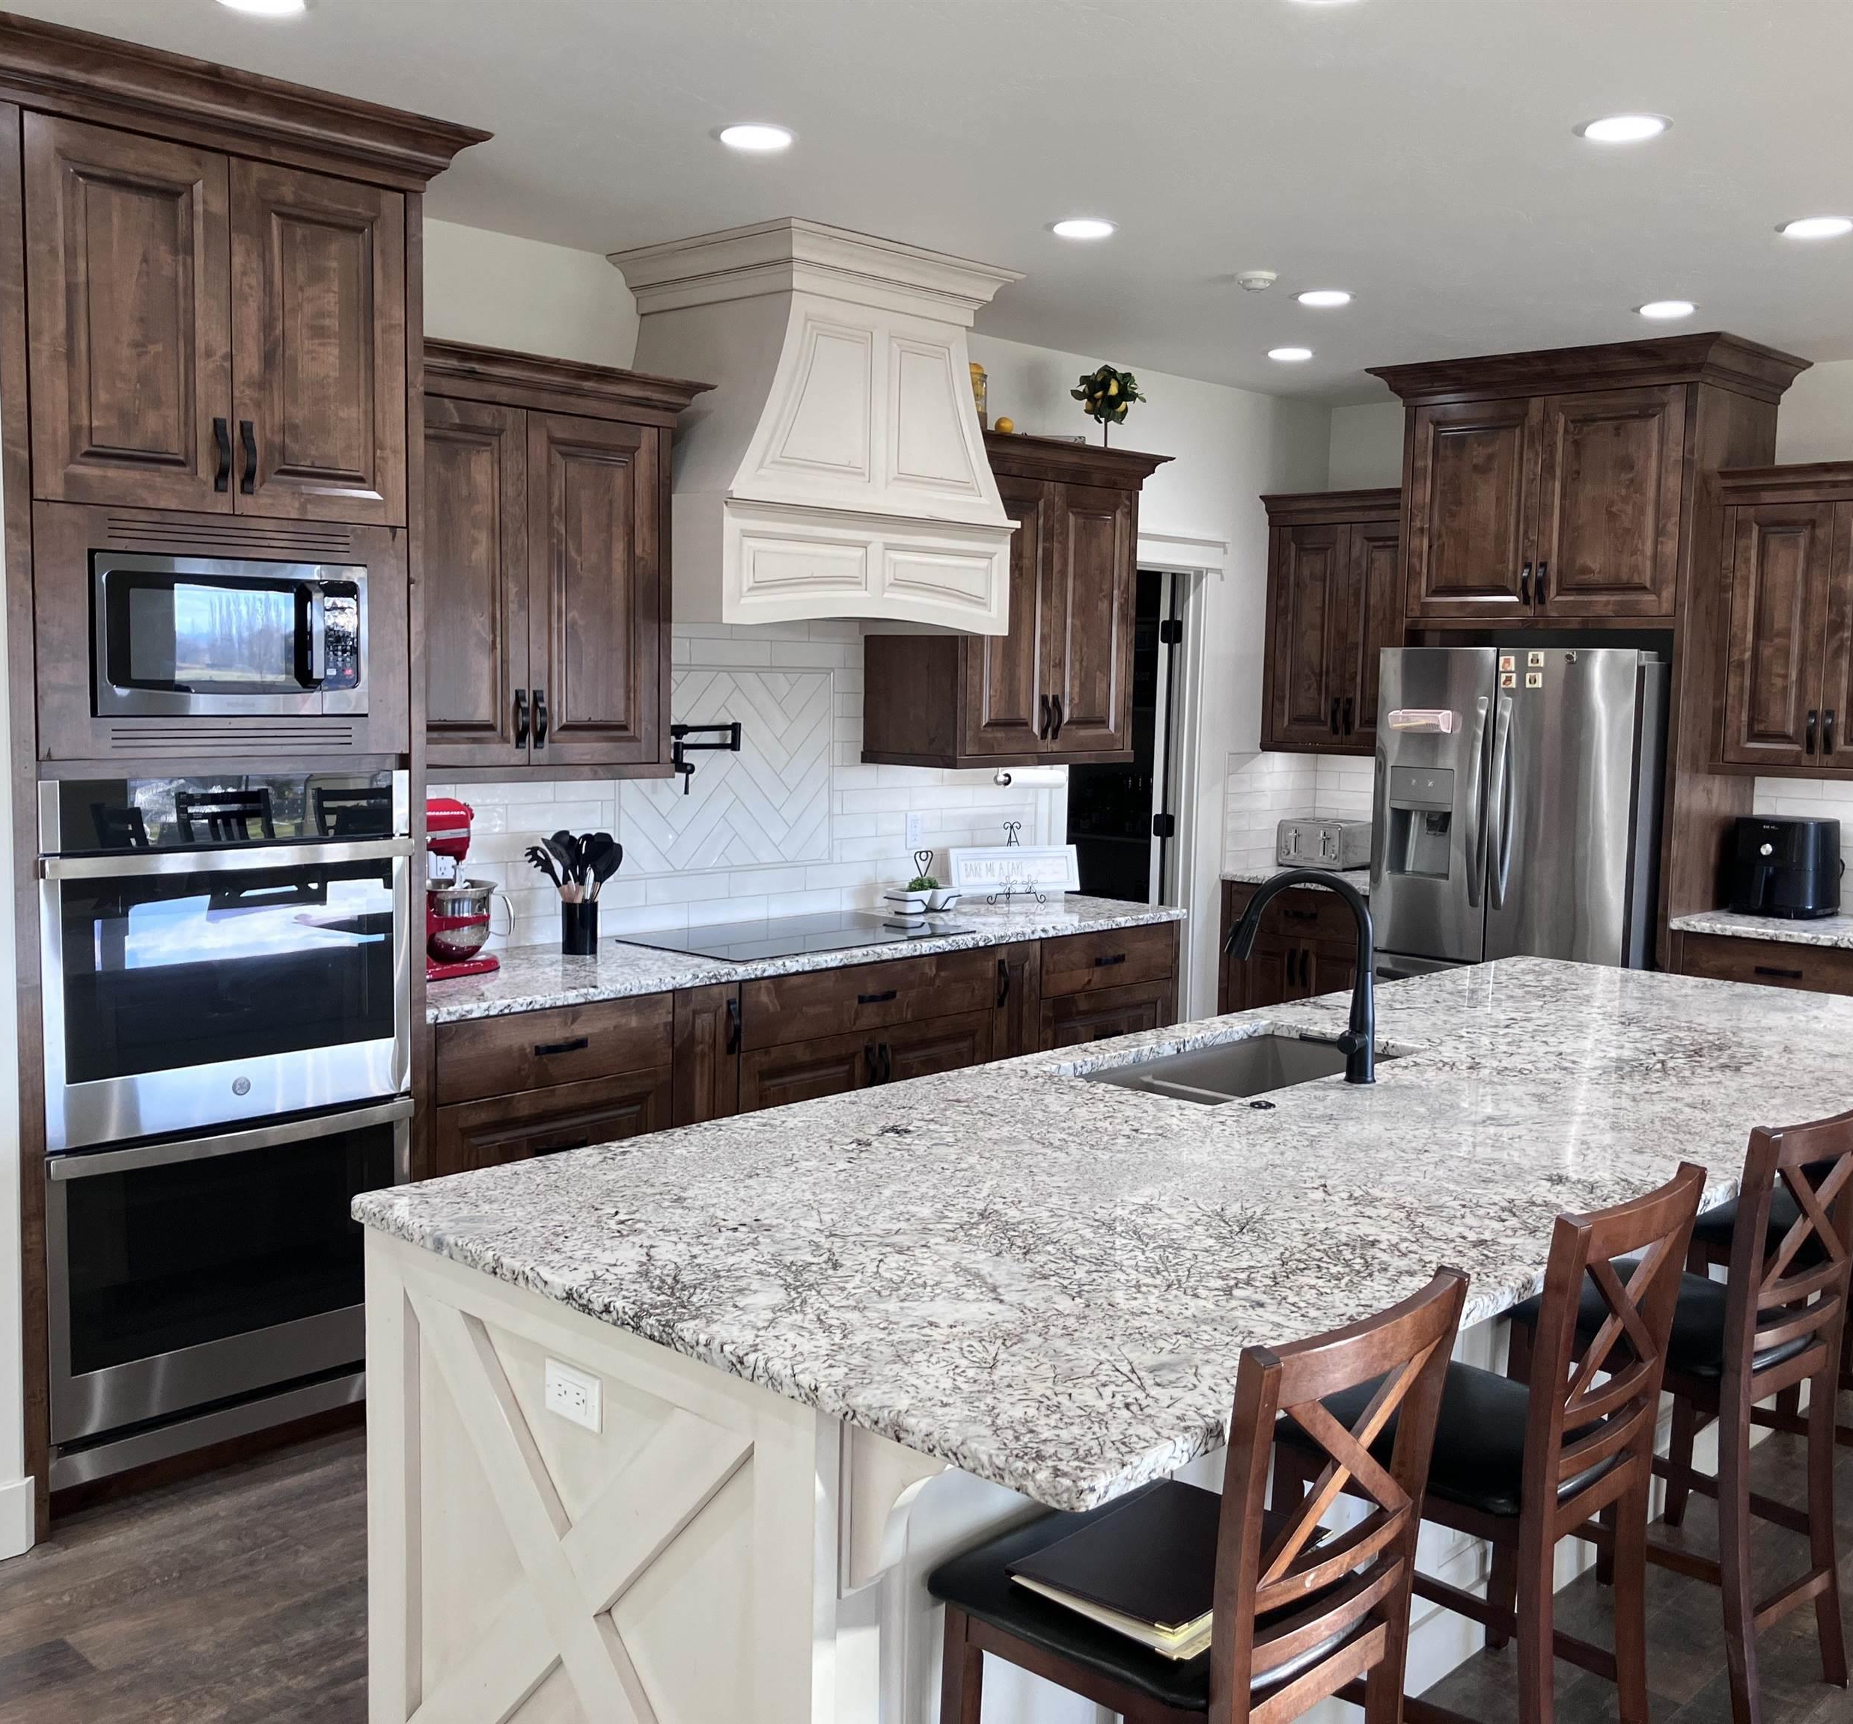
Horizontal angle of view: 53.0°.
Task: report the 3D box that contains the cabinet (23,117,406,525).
[{"bbox_3d":[-1.542,-1.038,3.789,0.563,0.688,0.760,6,7,43],"label":"cabinet"}]

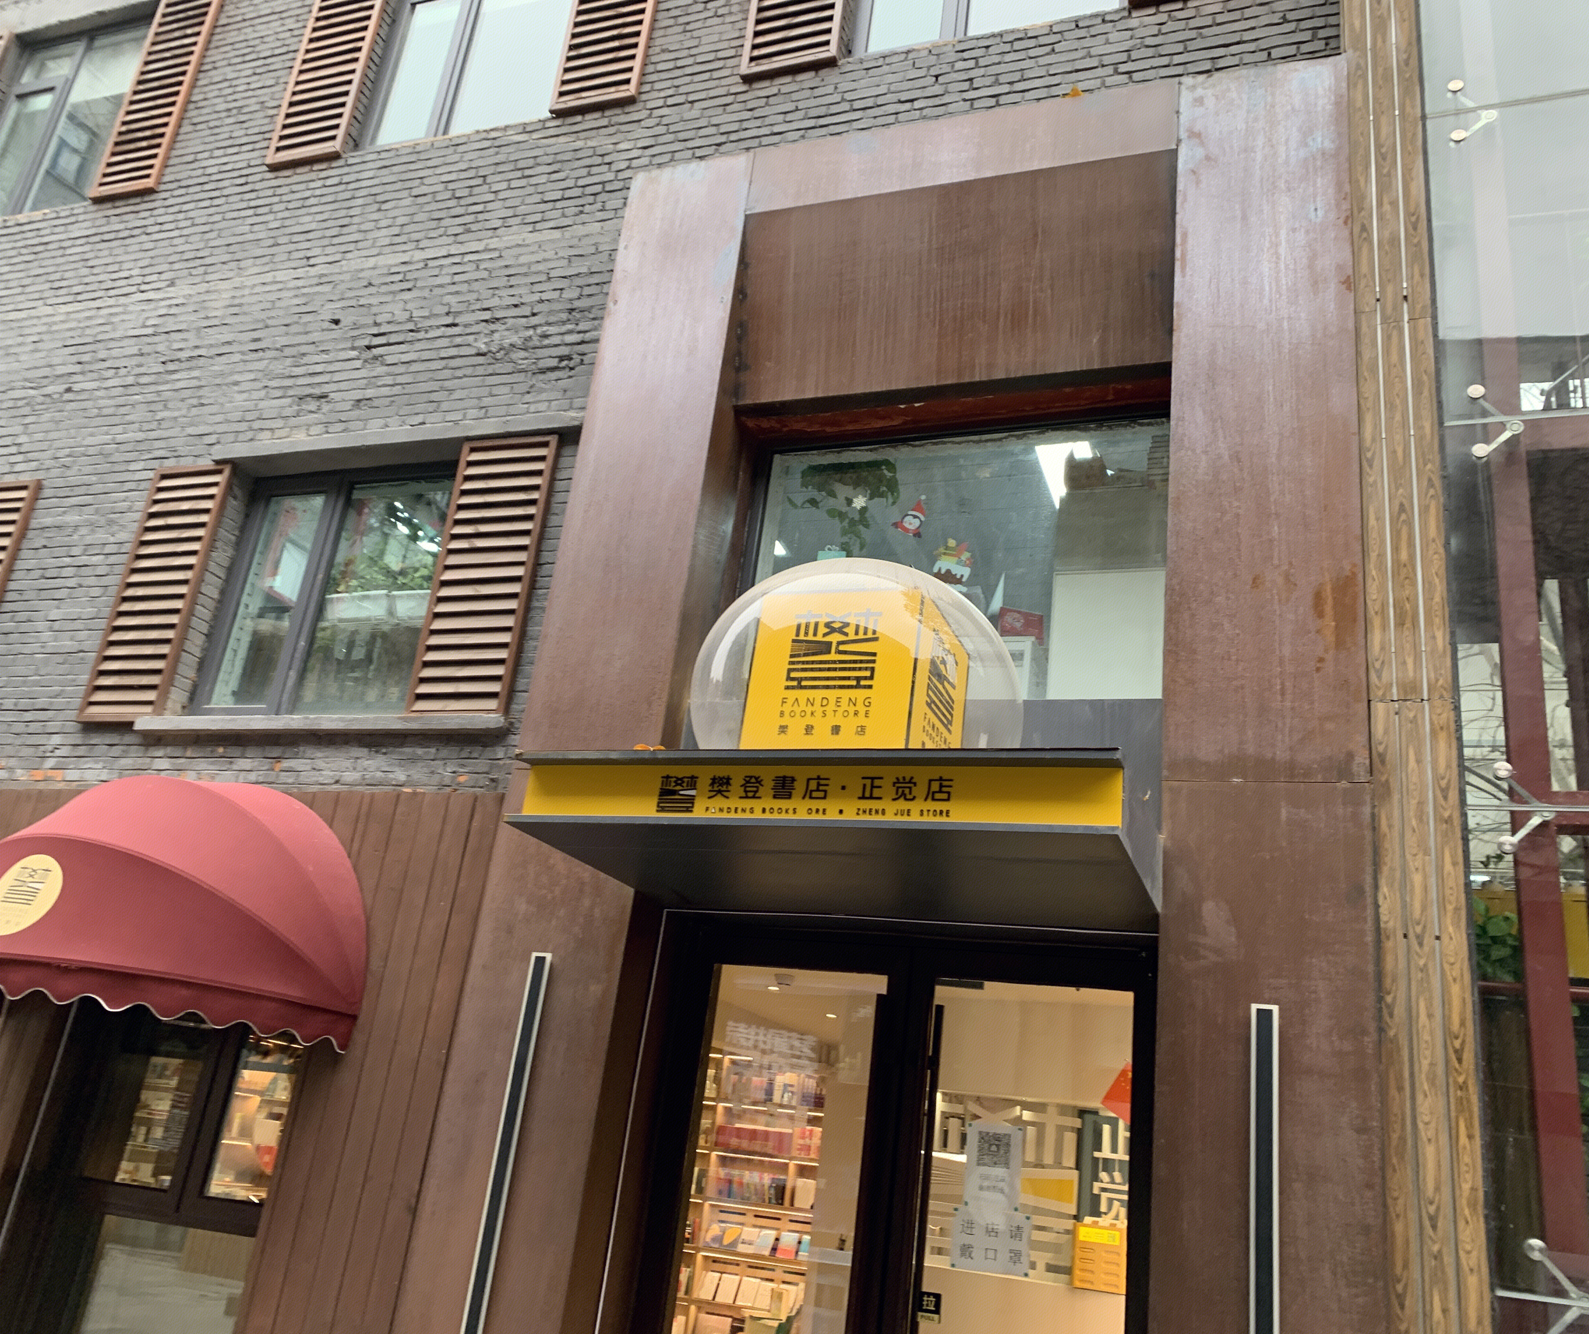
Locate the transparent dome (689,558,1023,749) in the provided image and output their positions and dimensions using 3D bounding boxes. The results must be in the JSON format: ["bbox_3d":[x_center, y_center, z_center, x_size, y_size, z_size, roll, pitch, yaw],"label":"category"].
[{"bbox_3d":[0.236,0.042,4.797,1.180,0.830,1.180,-1,-21,22],"label":"transparent dome"}]

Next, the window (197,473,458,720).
[{"bbox_3d":[-2.394,-0.373,6.953,1.500,1.470,0.100,-1,-21,22],"label":"window"}]

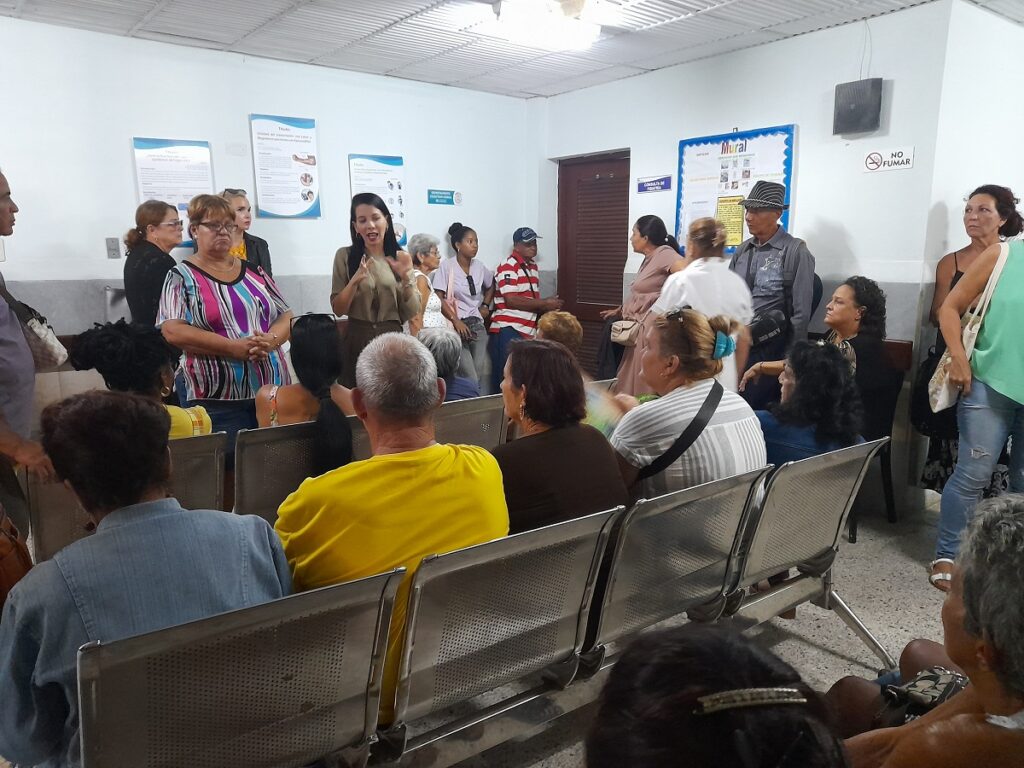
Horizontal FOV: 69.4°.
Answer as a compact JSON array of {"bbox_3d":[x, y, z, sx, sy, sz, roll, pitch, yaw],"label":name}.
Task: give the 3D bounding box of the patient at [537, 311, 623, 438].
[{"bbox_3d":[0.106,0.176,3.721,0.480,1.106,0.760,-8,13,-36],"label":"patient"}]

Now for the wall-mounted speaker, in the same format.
[{"bbox_3d":[1.733,-1.370,3.686,0.130,0.250,0.215,-8,13,-37],"label":"wall-mounted speaker"}]

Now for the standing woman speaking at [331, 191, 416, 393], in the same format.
[{"bbox_3d":[-0.637,-0.081,3.544,0.430,1.625,0.360,-3,11,-17],"label":"standing woman speaking"}]

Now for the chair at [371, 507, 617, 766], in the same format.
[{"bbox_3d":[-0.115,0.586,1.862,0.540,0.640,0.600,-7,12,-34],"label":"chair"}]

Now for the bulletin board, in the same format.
[{"bbox_3d":[1.395,-1.196,4.671,0.045,0.740,0.870,-7,13,-36],"label":"bulletin board"}]

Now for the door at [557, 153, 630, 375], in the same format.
[{"bbox_3d":[0.632,-0.655,5.667,0.050,2.068,0.840,-8,13,-37],"label":"door"}]

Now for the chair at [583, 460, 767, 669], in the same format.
[{"bbox_3d":[0.371,0.609,2.215,0.540,0.793,0.620,-7,12,-34],"label":"chair"}]

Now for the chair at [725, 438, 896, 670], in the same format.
[{"bbox_3d":[0.850,0.551,2.542,0.540,0.793,0.620,-7,12,-34],"label":"chair"}]

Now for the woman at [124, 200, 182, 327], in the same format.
[{"bbox_3d":[-1.766,-0.100,3.793,0.360,1.627,0.480,-4,11,-20],"label":"woman"}]

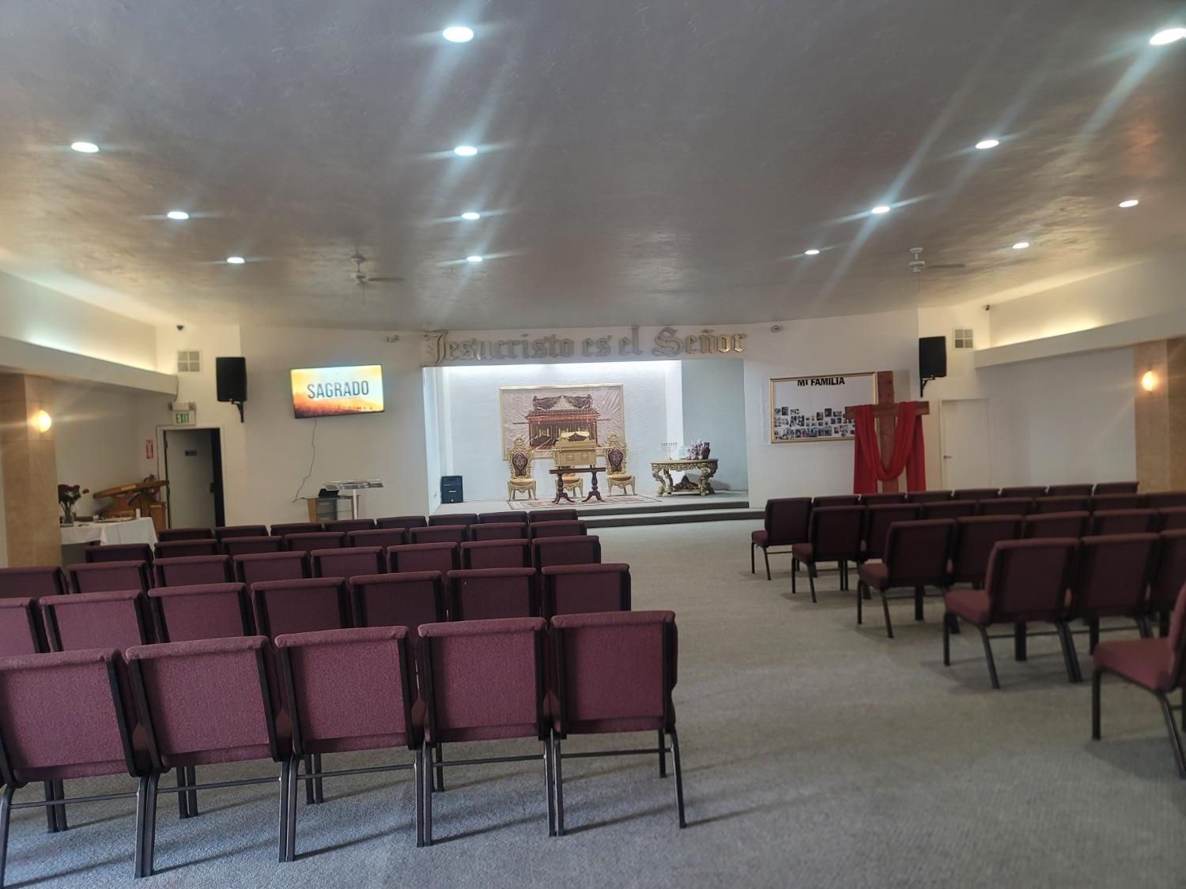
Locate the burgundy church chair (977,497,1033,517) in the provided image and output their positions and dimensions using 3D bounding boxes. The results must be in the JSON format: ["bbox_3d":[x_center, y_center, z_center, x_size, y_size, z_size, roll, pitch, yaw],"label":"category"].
[{"bbox_3d":[3.679,0.915,7.929,0.492,0.840,0.656,-2,0,-1],"label":"burgundy church chair"}]

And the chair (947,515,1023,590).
[{"bbox_3d":[2.860,0.949,6.473,0.497,0.852,0.638,-2,0,-3],"label":"chair"}]

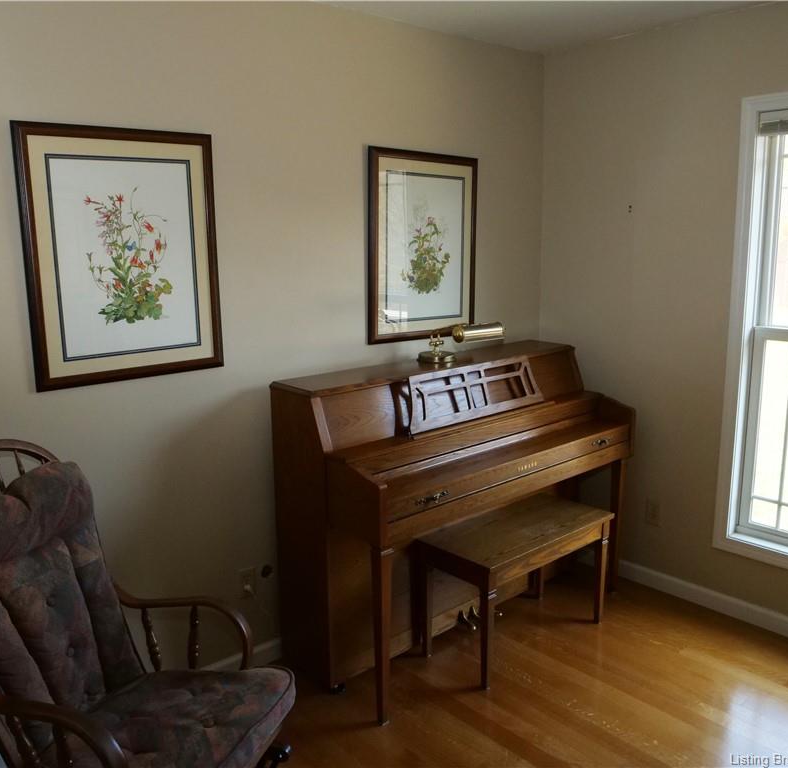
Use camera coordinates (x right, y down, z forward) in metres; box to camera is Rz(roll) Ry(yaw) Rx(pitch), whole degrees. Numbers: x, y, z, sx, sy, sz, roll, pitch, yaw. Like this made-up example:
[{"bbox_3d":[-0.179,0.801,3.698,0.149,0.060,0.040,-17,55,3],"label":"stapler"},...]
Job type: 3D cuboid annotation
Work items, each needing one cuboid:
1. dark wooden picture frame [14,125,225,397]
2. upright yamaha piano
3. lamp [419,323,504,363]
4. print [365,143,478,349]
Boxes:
[{"bbox_3d":[-0.813,-0.386,2.177,0.592,0.748,0.025,-10,15,-40],"label":"dark wooden picture frame"},{"bbox_3d":[0.317,0.475,2.938,1.483,1.104,0.604,-10,15,-40],"label":"upright yamaha piano"},{"bbox_3d":[0.250,-0.167,2.904,0.288,0.171,0.313,-10,15,-40],"label":"lamp"},{"bbox_3d":[0.132,-0.574,2.993,0.614,0.762,0.025,-10,15,-40],"label":"print"}]

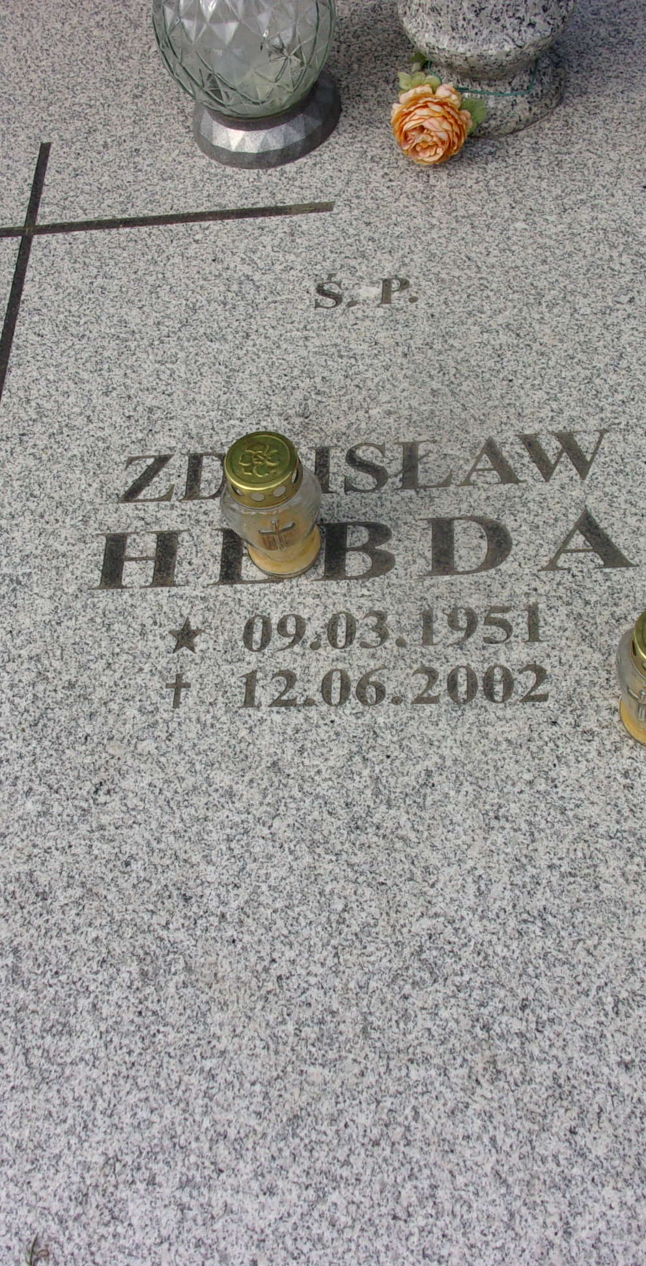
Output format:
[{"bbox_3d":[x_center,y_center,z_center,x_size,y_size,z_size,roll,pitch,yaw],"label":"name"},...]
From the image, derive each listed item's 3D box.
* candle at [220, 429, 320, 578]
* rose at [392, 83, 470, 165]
[{"bbox_3d":[-0.040,-0.103,1.097,0.077,0.119,0.077,-12,60,3],"label":"candle"},{"bbox_3d":[0.104,-0.490,1.318,0.077,0.074,0.057,1,37,11],"label":"rose"}]

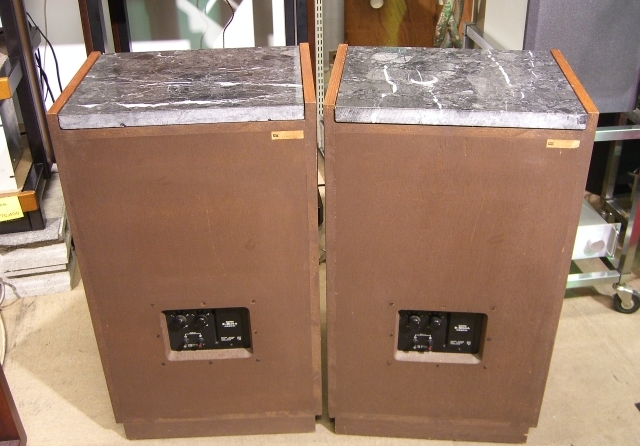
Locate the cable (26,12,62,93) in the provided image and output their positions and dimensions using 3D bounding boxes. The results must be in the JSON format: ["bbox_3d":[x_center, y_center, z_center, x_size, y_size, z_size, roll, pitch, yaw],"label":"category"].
[{"bbox_3d":[-0.947,-0.587,2.420,0.080,0.280,0.080,-1,31,0],"label":"cable"}]

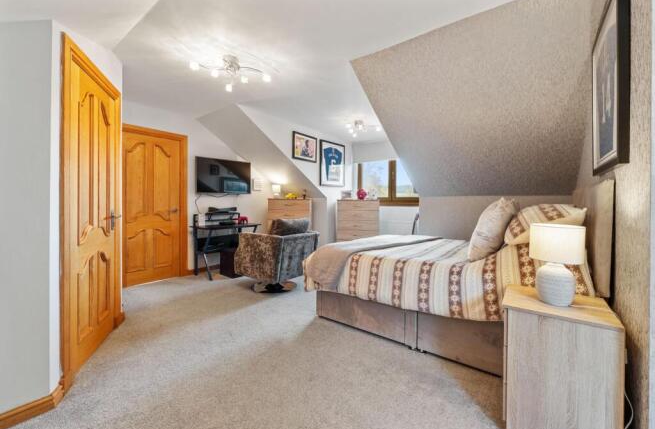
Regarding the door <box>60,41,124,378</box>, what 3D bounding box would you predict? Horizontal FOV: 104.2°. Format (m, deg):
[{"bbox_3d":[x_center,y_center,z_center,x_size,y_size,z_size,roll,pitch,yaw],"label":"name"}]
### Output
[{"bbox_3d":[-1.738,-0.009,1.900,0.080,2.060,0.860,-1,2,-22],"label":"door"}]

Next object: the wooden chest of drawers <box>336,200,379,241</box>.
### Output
[{"bbox_3d":[0.575,0.300,4.820,0.770,1.120,0.410,0,2,9],"label":"wooden chest of drawers"}]

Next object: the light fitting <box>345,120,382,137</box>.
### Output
[{"bbox_3d":[0.575,-1.371,4.020,0.580,0.170,0.450,-1,2,-22],"label":"light fitting"}]

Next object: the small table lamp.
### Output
[{"bbox_3d":[1.209,0.256,1.345,0.225,0.400,0.225,2,2,42],"label":"small table lamp"}]

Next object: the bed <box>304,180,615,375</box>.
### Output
[{"bbox_3d":[1.064,0.374,2.472,2.040,1.220,1.410,1,2,36],"label":"bed"}]

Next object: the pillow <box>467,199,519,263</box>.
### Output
[{"bbox_3d":[1.265,0.103,1.948,0.460,0.480,0.170,-2,26,-44],"label":"pillow"}]

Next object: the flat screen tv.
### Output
[{"bbox_3d":[-1.700,-0.627,4.240,0.060,0.560,0.975,1,2,36],"label":"flat screen tv"}]

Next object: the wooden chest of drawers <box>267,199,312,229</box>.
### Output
[{"bbox_3d":[-0.700,0.301,4.800,0.770,1.120,0.410,0,2,-2],"label":"wooden chest of drawers"}]

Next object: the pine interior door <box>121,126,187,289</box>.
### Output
[{"bbox_3d":[-2.380,-0.094,3.440,0.080,2.060,0.860,1,2,36],"label":"pine interior door"}]

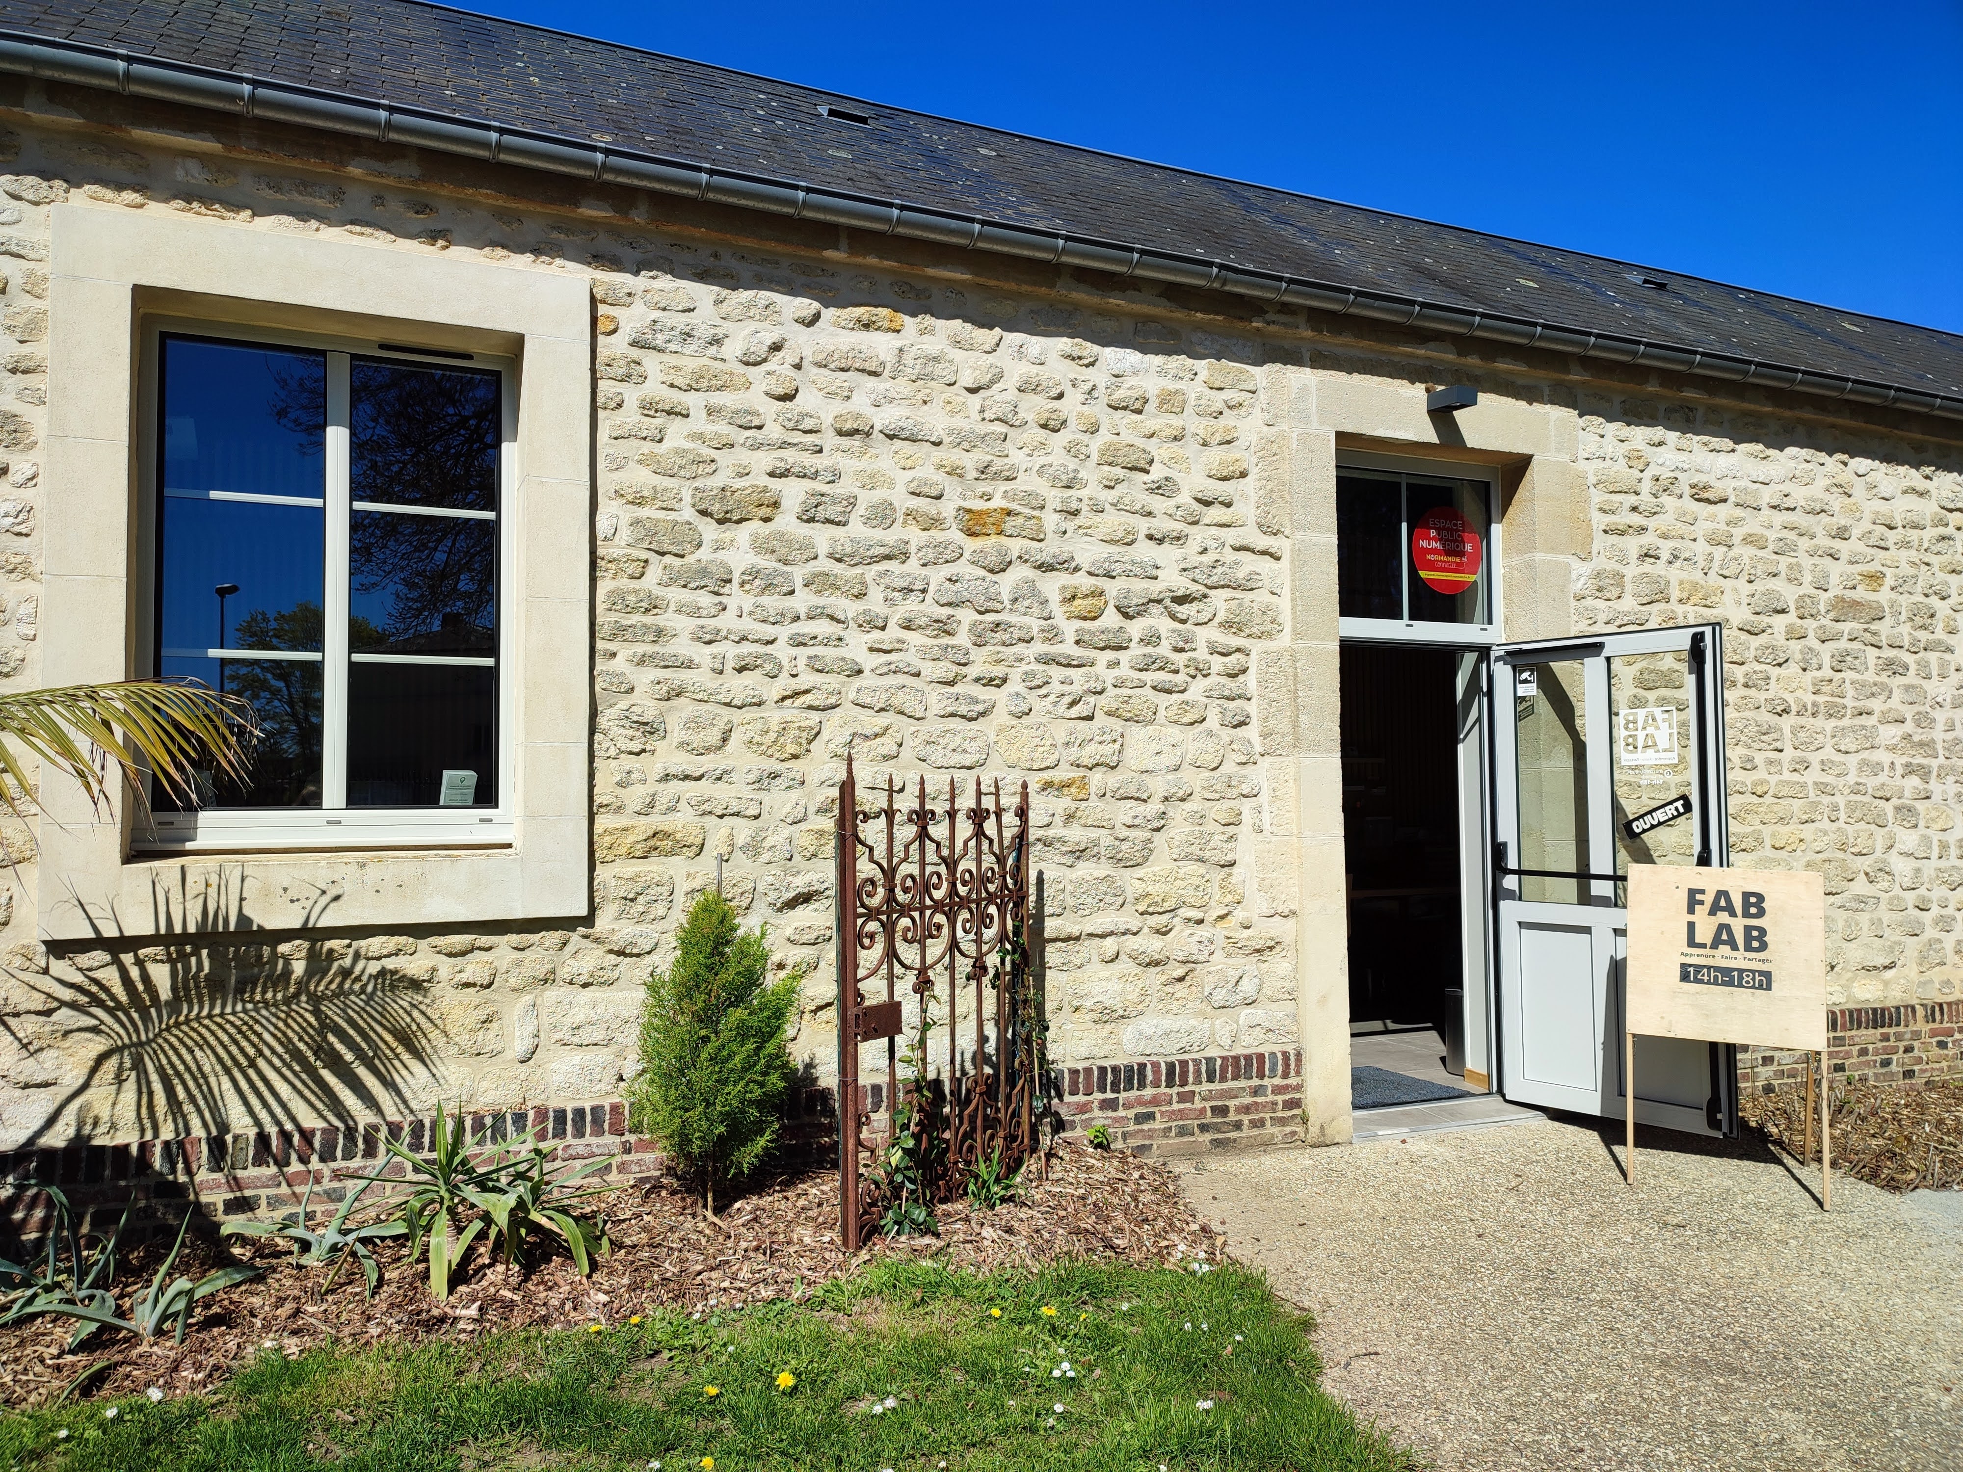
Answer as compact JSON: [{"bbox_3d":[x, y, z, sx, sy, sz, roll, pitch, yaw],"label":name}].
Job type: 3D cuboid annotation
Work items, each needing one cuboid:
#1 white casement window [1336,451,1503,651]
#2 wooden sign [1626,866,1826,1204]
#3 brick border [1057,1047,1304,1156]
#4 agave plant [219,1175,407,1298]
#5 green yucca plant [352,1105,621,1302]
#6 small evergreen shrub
[{"bbox_3d":[1.948,-0.836,6.451,1.040,0.850,0.080,1,-3,-24],"label":"white casement window"},{"bbox_3d":[2.847,1.094,5.446,0.640,1.190,0.570,-2,-3,26],"label":"wooden sign"},{"bbox_3d":[0.786,1.471,5.599,1.160,0.410,0.110,1,-3,-24],"label":"brick border"},{"bbox_3d":[-1.823,1.341,3.889,0.490,0.280,0.430,1,-3,-24],"label":"agave plant"},{"bbox_3d":[-1.409,1.278,4.001,0.690,0.430,0.550,1,-3,-24],"label":"green yucca plant"},{"bbox_3d":[-0.836,0.981,4.436,0.510,0.970,0.480,1,-3,-24],"label":"small evergreen shrub"}]

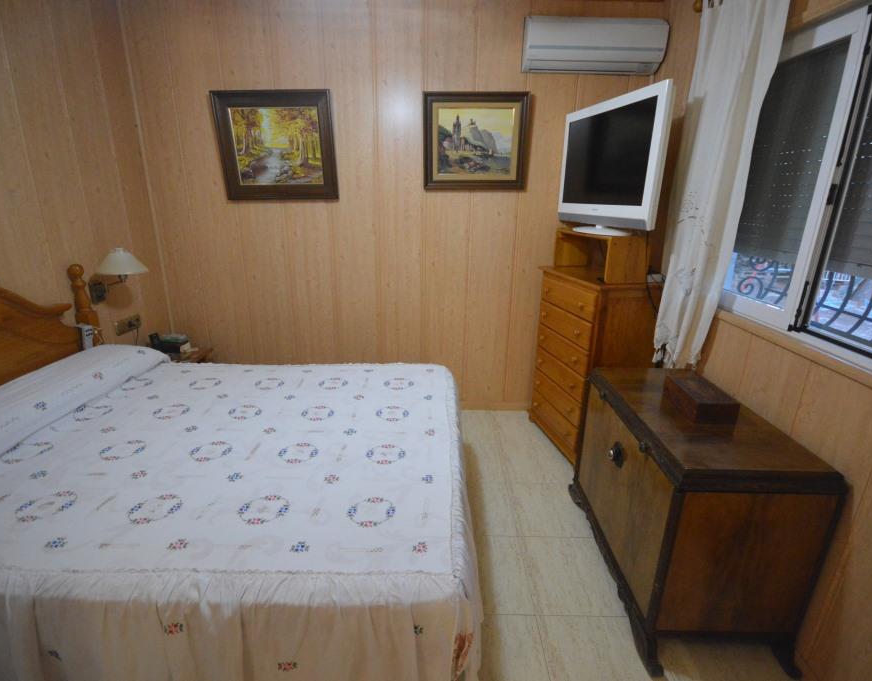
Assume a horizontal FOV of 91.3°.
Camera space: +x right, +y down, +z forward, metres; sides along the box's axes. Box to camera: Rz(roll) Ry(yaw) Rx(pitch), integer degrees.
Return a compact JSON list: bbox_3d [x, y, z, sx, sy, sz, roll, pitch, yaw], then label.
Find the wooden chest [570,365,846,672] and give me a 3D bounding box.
[{"bbox_3d":[0.983,0.630,1.758,0.495,0.755,0.908,0,18,-1],"label":"wooden chest"}]

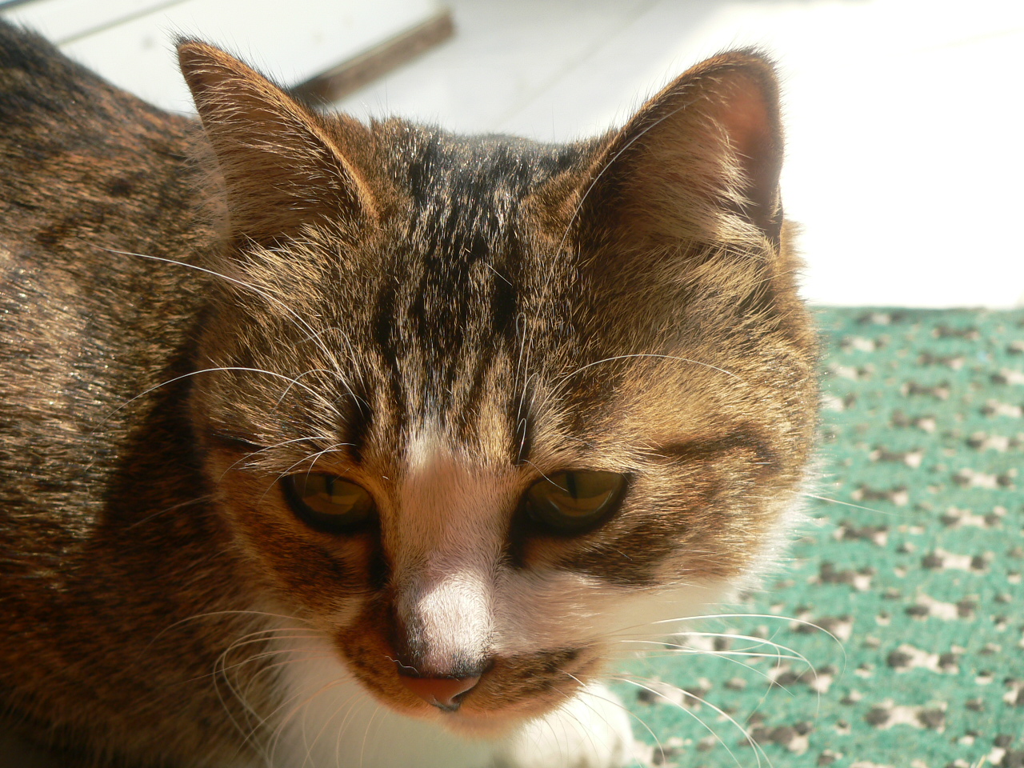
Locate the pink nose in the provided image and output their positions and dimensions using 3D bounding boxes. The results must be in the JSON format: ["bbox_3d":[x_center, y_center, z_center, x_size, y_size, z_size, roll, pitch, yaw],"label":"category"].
[{"bbox_3d":[-0.012,0.051,0.312,0.013,0.009,0.007,1,24,7],"label":"pink nose"}]

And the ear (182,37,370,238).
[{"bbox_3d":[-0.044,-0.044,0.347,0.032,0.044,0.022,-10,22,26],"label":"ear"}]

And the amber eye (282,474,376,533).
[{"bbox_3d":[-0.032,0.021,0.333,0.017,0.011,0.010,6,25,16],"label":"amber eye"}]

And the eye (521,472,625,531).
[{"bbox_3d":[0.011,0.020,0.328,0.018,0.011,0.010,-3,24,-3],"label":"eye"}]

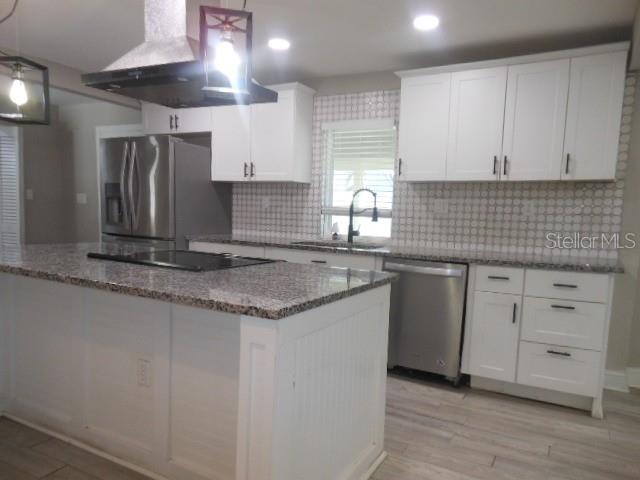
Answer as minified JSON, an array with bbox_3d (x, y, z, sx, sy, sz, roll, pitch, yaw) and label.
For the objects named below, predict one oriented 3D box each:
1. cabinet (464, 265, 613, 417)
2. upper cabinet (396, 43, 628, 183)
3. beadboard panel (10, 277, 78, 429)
[{"bbox_3d":[1.503,0.604,3.229,0.833,0.876,0.629,4,5,28],"label":"cabinet"},{"bbox_3d":[1.328,-0.846,3.389,1.495,0.838,0.342,4,5,28],"label":"upper cabinet"},{"bbox_3d":[-1.470,0.562,2.459,0.580,0.750,0.025,4,5,28],"label":"beadboard panel"}]

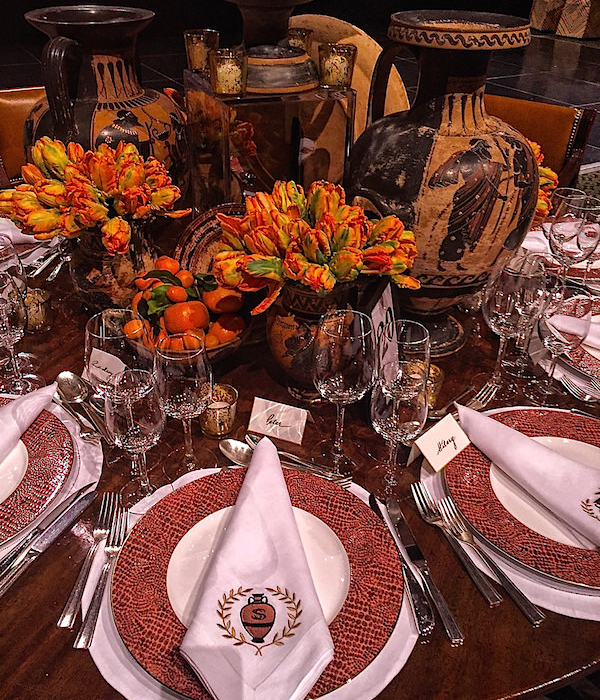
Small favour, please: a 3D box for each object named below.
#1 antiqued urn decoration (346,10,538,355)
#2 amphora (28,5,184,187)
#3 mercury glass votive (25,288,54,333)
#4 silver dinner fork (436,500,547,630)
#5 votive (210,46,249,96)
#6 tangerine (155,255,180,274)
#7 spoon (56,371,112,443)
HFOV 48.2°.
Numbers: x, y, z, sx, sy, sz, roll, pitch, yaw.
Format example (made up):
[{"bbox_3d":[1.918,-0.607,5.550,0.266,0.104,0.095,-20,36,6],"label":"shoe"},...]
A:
[{"bbox_3d":[0.232,-0.257,1.122,0.335,0.540,0.315,-23,42,-32],"label":"antiqued urn decoration"},{"bbox_3d":[-0.378,-0.390,1.324,0.331,0.493,0.331,22,39,27],"label":"amphora"},{"bbox_3d":[-0.487,-0.070,1.235,0.057,0.065,0.057,2,34,0],"label":"mercury glass votive"},{"bbox_3d":[0.231,0.250,0.820,0.027,0.022,0.193,-14,36,-22],"label":"silver dinner fork"},{"bbox_3d":[-0.114,-0.443,1.073,0.060,0.063,0.060,-1,34,-5],"label":"votive"},{"bbox_3d":[-0.238,-0.152,1.206,0.047,0.042,0.047,-5,35,-11],"label":"tangerine"},{"bbox_3d":[-0.332,0.091,1.039,0.046,0.026,0.193,-23,41,-32],"label":"spoon"}]

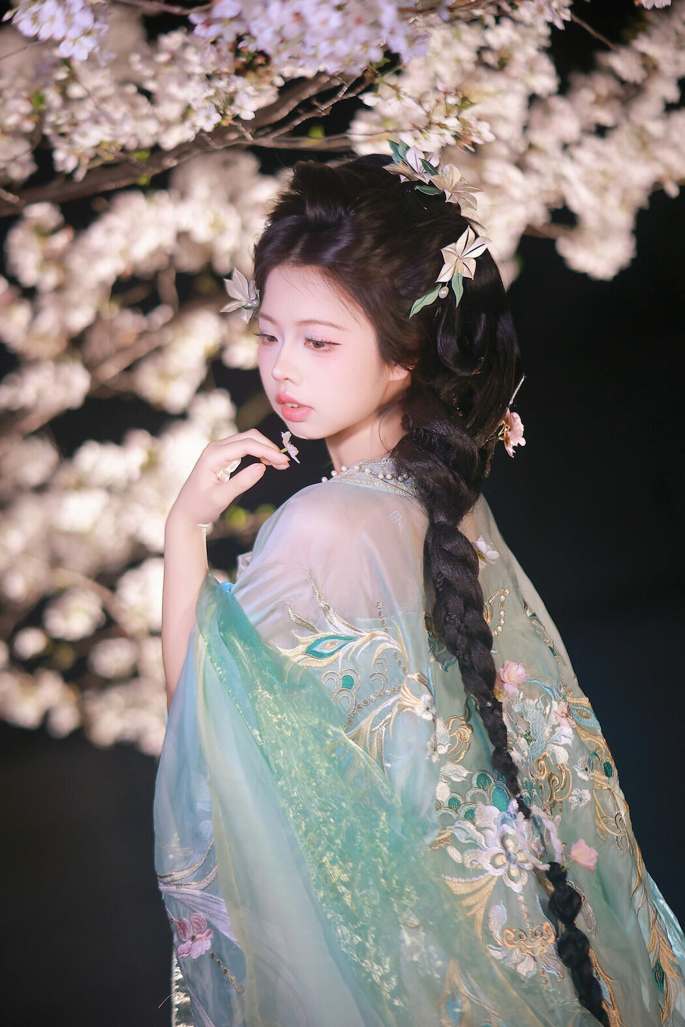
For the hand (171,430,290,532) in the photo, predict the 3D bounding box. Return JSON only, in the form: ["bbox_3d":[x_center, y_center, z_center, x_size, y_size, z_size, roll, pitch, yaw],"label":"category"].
[{"bbox_3d":[-0.118,-0.036,2.520,0.125,0.105,0.080,0,2,0],"label":"hand"}]

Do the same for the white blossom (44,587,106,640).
[{"bbox_3d":[-0.359,0.134,3.250,0.080,0.070,0.070,0,2,0],"label":"white blossom"}]

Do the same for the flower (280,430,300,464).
[{"bbox_3d":[-0.054,-0.069,2.510,0.017,0.036,0.034,-25,0,0],"label":"flower"}]

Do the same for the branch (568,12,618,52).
[{"bbox_3d":[0.284,-0.547,2.750,0.072,0.008,0.008,40,0,0],"label":"branch"}]

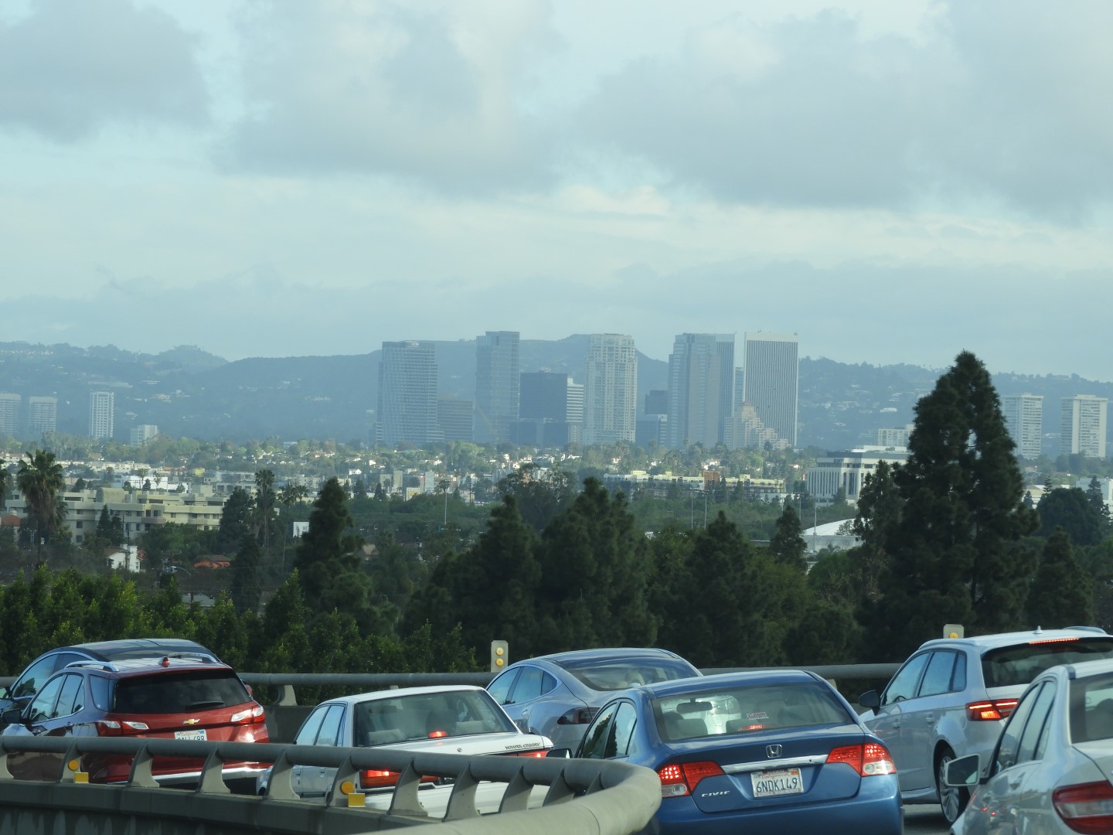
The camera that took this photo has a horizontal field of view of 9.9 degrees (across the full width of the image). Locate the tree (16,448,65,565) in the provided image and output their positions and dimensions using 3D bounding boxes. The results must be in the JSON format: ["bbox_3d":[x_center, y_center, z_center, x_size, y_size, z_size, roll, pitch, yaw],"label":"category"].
[{"bbox_3d":[-51.539,12.006,639.877,4.800,17.700,4.800,1,-1,0],"label":"tree"}]

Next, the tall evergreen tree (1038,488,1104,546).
[{"bbox_3d":[79.807,19.633,999.878,10.300,17.500,10.300,1,-1,0],"label":"tall evergreen tree"}]

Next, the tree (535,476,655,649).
[{"bbox_3d":[1.780,10.348,319.899,6.300,14.600,6.300,1,-1,0],"label":"tree"}]

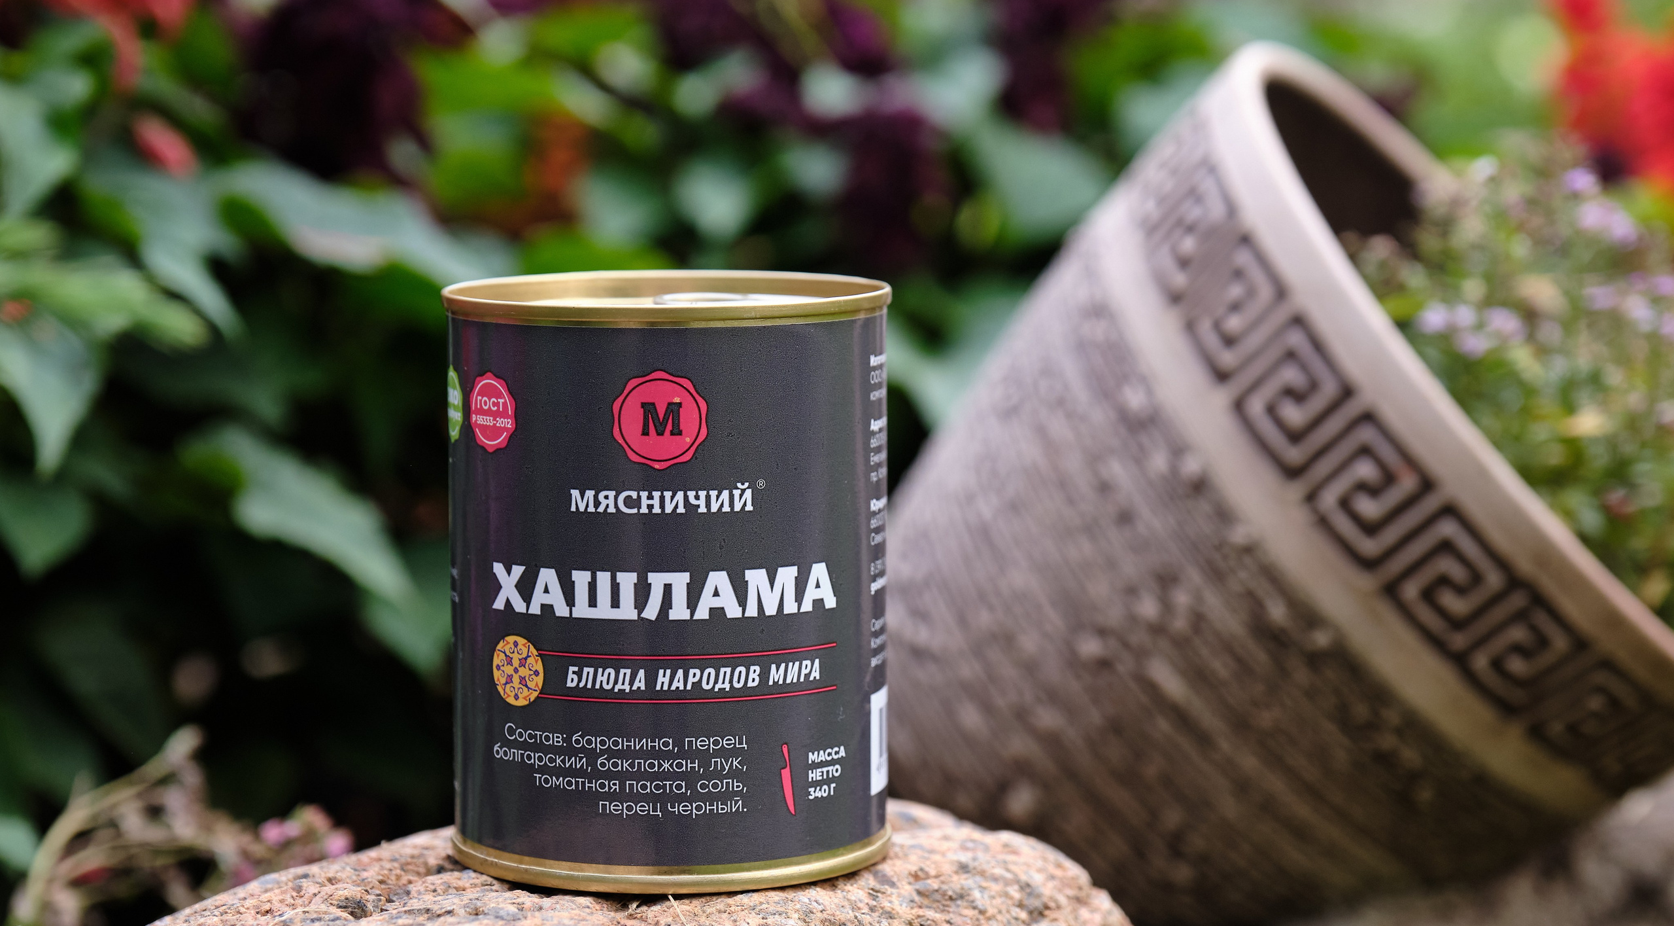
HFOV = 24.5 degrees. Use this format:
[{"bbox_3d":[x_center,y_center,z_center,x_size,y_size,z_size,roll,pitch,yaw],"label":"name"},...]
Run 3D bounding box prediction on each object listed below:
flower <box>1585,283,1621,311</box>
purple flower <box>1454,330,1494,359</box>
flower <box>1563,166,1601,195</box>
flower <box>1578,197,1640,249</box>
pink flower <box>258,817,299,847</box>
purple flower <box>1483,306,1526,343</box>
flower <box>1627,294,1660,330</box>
[{"bbox_3d":[0.193,-0.042,0.970,0.008,0.007,0.007,1,7,11],"label":"flower"},{"bbox_3d":[0.157,-0.029,0.950,0.009,0.007,0.008,1,7,9],"label":"purple flower"},{"bbox_3d":[0.189,-0.071,0.980,0.009,0.007,0.008,1,7,11],"label":"flower"},{"bbox_3d":[0.196,-0.061,0.980,0.015,0.012,0.014,1,7,11],"label":"flower"},{"bbox_3d":[-0.120,0.079,0.830,0.008,0.006,0.007,-1,7,-8],"label":"pink flower"},{"bbox_3d":[0.164,-0.034,0.950,0.010,0.009,0.009,1,7,10],"label":"purple flower"},{"bbox_3d":[0.203,-0.038,0.970,0.007,0.009,0.008,1,7,12],"label":"flower"}]

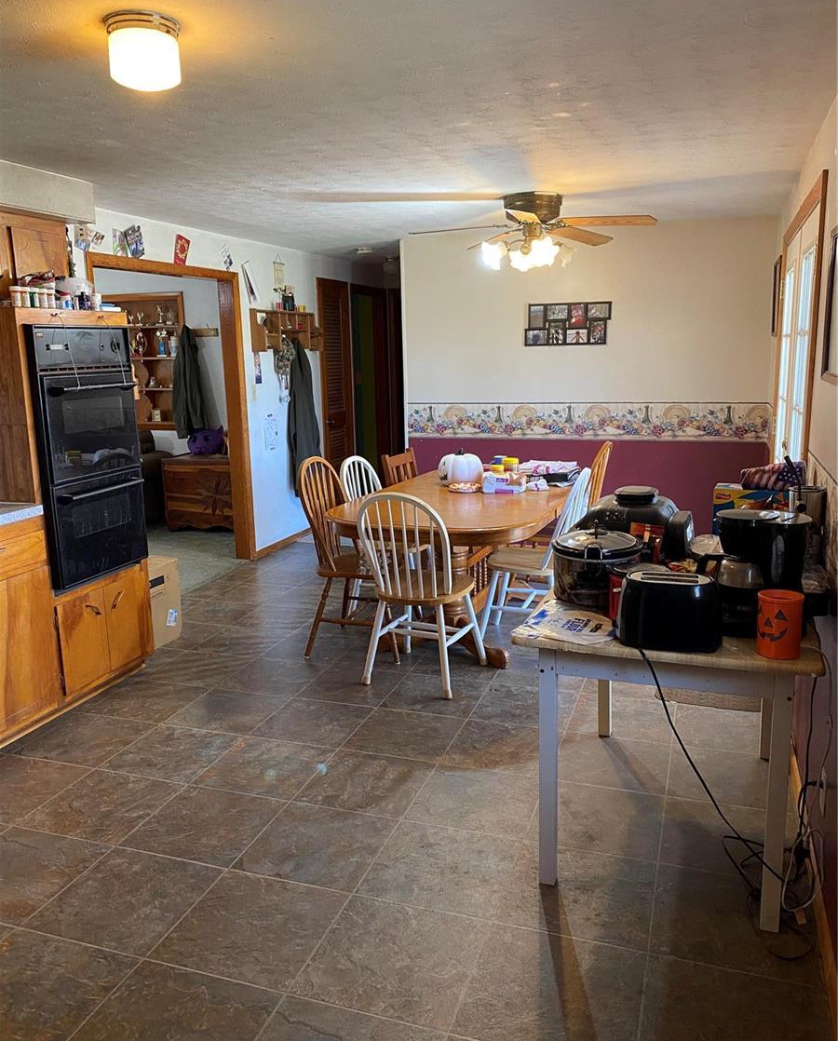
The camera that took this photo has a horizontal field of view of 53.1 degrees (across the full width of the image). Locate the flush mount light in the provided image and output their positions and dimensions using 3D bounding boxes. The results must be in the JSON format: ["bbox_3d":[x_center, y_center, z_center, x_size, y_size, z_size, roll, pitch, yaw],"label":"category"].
[{"bbox_3d":[-0.695,-1.179,2.125,0.185,0.135,0.185,-1,11,0],"label":"flush mount light"}]

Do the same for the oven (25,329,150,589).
[{"bbox_3d":[-1.653,-0.307,3.781,0.560,1.100,0.590,3,12,19],"label":"oven"}]

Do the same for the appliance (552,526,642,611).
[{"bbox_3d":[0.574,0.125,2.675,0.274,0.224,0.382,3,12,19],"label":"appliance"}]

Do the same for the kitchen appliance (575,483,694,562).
[{"bbox_3d":[0.762,0.018,3.017,0.427,0.290,0.365,4,13,26],"label":"kitchen appliance"}]

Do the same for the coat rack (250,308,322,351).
[{"bbox_3d":[-1.041,-1.518,6.741,0.129,0.320,0.975,3,12,19],"label":"coat rack"}]

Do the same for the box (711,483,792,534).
[{"bbox_3d":[1.113,0.040,2.738,0.285,0.300,0.130,2,12,17],"label":"box"}]

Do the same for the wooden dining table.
[{"bbox_3d":[0.288,0.224,4.606,1.060,0.760,1.930,3,12,20],"label":"wooden dining table"}]

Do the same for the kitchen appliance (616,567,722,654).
[{"bbox_3d":[0.643,0.228,2.167,0.275,0.172,0.158,2,12,16],"label":"kitchen appliance"}]

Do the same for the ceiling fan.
[{"bbox_3d":[0.617,-1.546,4.508,1.278,0.398,1.278,3,12,19],"label":"ceiling fan"}]

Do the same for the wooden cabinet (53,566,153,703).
[{"bbox_3d":[-1.726,0.480,3.941,0.623,0.498,0.664,3,12,19],"label":"wooden cabinet"}]

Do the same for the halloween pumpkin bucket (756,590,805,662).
[{"bbox_3d":[0.887,0.255,2.060,0.107,0.150,0.107,7,14,35],"label":"halloween pumpkin bucket"}]

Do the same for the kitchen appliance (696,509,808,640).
[{"bbox_3d":[0.884,0.137,2.246,0.270,0.308,0.190,3,12,19],"label":"kitchen appliance"}]

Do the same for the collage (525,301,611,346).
[{"bbox_3d":[1.027,-1.346,5.755,0.591,0.290,0.023,3,12,19],"label":"collage"}]

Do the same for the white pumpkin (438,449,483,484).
[{"bbox_3d":[0.242,-0.323,4.935,0.266,0.216,0.266,-1,11,0],"label":"white pumpkin"}]

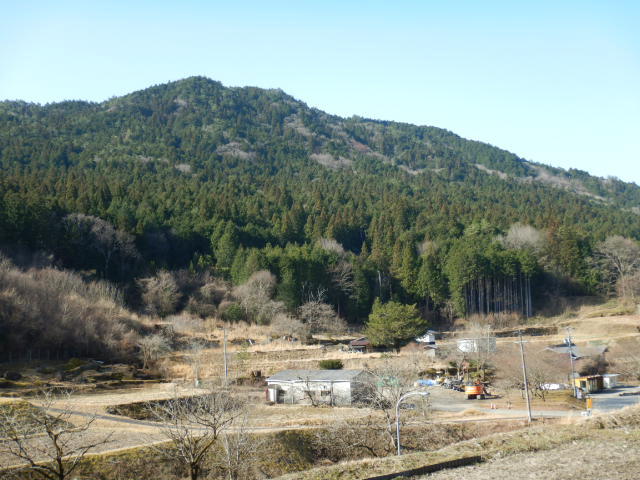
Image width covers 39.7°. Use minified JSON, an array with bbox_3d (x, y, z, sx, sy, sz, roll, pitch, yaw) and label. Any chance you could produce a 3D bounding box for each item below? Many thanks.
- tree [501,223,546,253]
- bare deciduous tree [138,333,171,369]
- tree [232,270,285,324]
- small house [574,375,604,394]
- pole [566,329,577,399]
[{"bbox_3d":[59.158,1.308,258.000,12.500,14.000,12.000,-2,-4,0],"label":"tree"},{"bbox_3d":[-30.400,20.290,163.000,5.800,6.600,5.400,-2,-5,0],"label":"bare deciduous tree"},{"bbox_3d":[-15.384,14.383,222.000,12.500,13.500,12.000,-2,-4,0],"label":"tree"},{"bbox_3d":[45.549,24.507,150.000,3.400,2.800,6.500,-4,-5,25],"label":"small house"},{"bbox_3d":[40.523,19.657,143.000,1.500,11.100,0.450,-3,-4,14],"label":"pole"}]

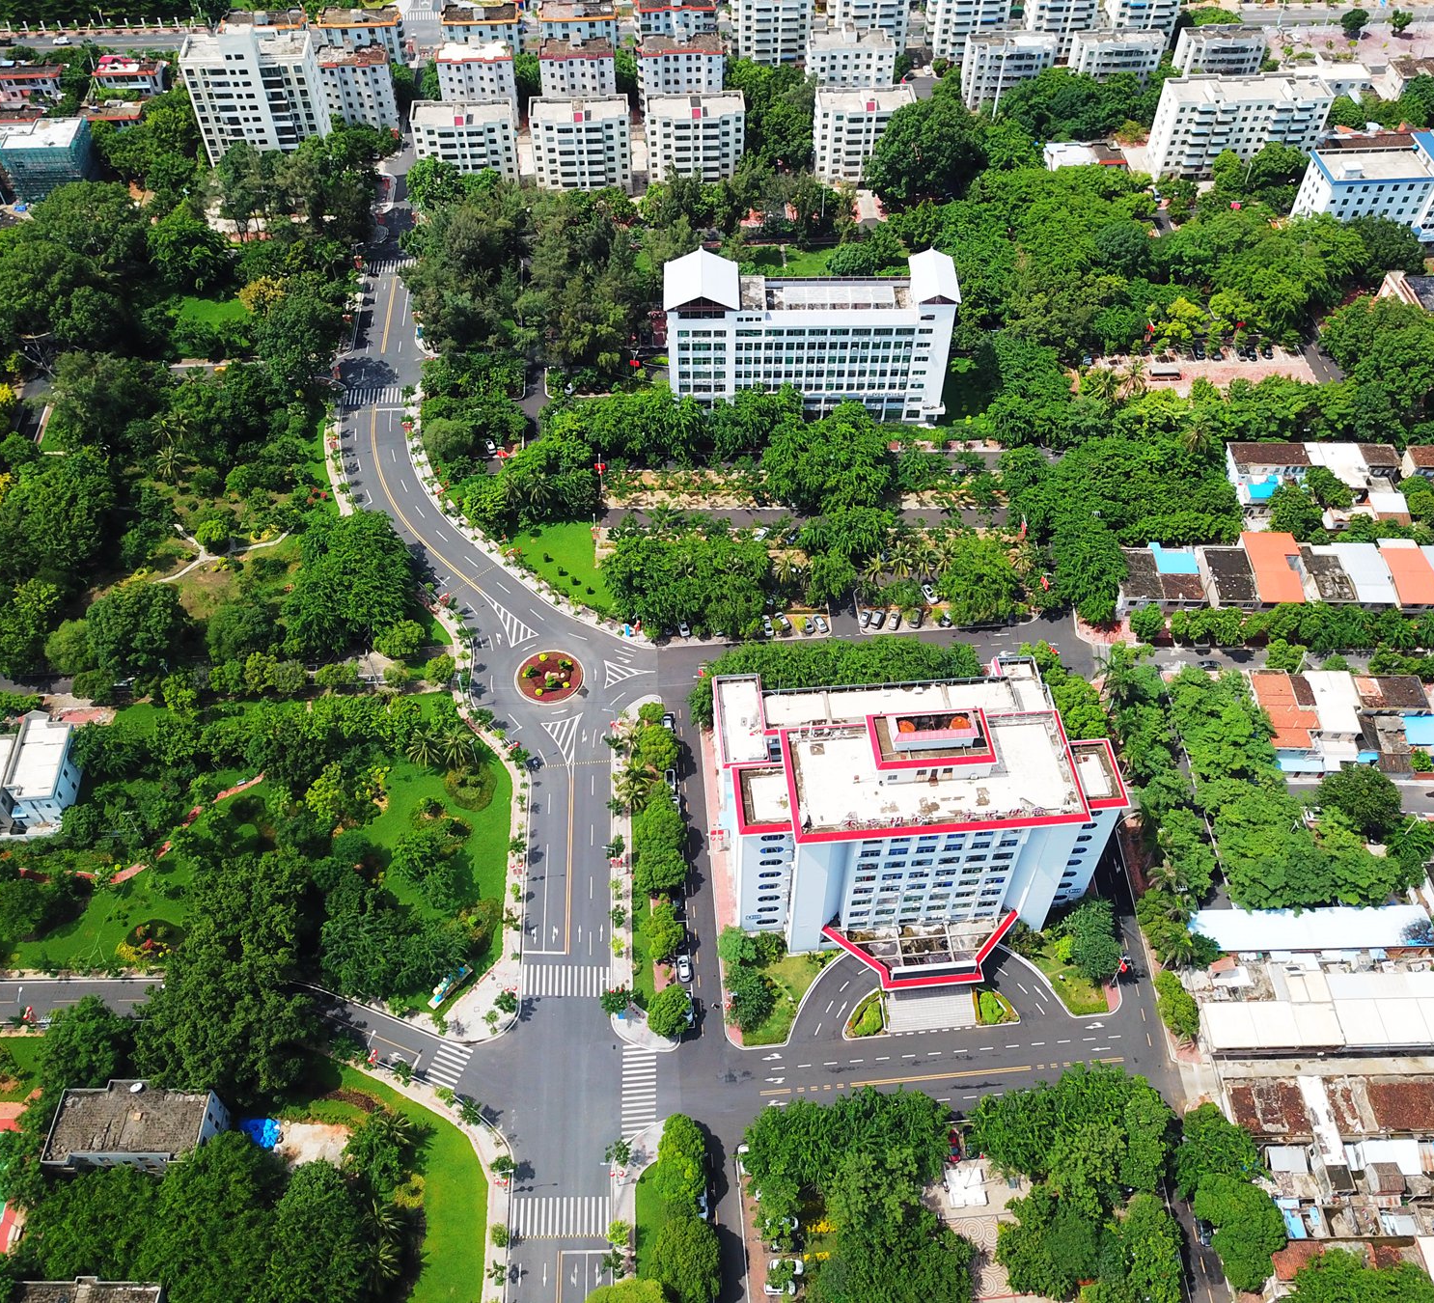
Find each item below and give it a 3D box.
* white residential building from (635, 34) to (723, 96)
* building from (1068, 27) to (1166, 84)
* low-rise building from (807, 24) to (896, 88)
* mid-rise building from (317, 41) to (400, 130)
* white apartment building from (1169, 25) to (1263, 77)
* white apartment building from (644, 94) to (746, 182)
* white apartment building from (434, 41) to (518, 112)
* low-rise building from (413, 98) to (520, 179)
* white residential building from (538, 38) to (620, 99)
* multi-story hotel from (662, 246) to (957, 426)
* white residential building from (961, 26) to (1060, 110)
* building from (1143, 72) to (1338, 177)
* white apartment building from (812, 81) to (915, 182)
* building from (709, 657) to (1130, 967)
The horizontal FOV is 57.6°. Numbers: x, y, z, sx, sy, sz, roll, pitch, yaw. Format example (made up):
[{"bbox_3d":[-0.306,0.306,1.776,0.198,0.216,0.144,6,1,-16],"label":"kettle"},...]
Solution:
[{"bbox_3d":[-9.670,-160.730,366.820,23.800,21.500,12.300,-3,51,-2],"label":"white residential building"},{"bbox_3d":[113.500,-166.570,372.950,23.600,18.800,11.000,-3,51,-3],"label":"building"},{"bbox_3d":[37.110,-163.550,369.620,24.200,20.500,12.800,-3,51,-2],"label":"low-rise building"},{"bbox_3d":[-99.100,-155.390,360.900,20.950,21.500,12.120,-2,50,-2],"label":"mid-rise building"},{"bbox_3d":[143.100,-167.390,373.520,22.400,18.800,11.000,-3,51,-3],"label":"white apartment building"},{"bbox_3d":[-5.560,-132.530,341.090,25.170,23.300,14.520,-2,50,-2],"label":"white apartment building"},{"bbox_3d":[-66.130,-157.370,362.630,21.200,21.500,12.560,-3,50,-2],"label":"white apartment building"},{"bbox_3d":[-64.610,-129.480,338.400,25.670,23.300,13.940,-2,50,-2],"label":"low-rise building"},{"bbox_3d":[-38.270,-158.610,365.160,20.800,21.500,12.200,-3,51,-2],"label":"white residential building"},{"bbox_3d":[19.760,-67.810,281.000,61.200,33.500,17.540,-1,50,-1],"label":"multi-story hotel"},{"bbox_3d":[83.110,-165.130,371.860,23.800,18.800,11.000,-3,51,-3],"label":"white residential building"},{"bbox_3d":[138.720,-139.520,348.190,40.800,22.500,14.000,-3,51,-3],"label":"building"},{"bbox_3d":[38.790,-135.290,343.500,25.060,23.300,13.780,-2,50,-2],"label":"white apartment building"},{"bbox_3d":[30.830,25.010,202.240,58.700,36.600,43.000,-4,51,-3],"label":"building"}]

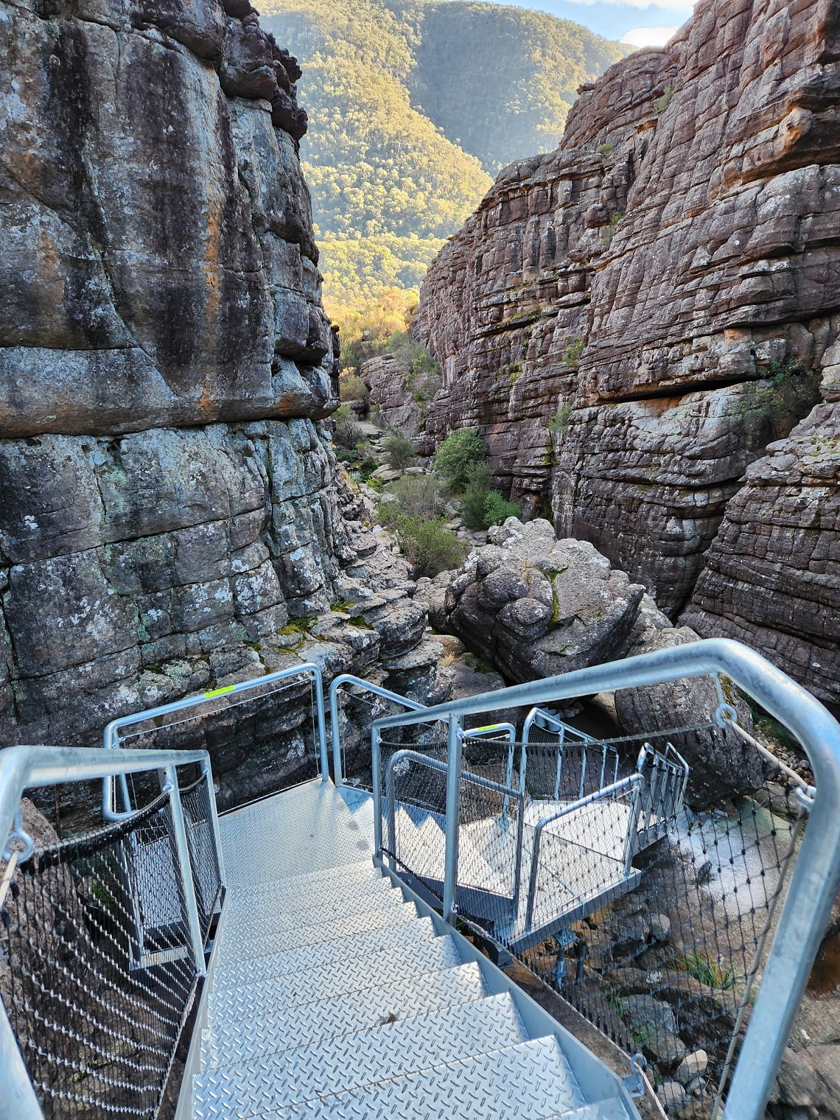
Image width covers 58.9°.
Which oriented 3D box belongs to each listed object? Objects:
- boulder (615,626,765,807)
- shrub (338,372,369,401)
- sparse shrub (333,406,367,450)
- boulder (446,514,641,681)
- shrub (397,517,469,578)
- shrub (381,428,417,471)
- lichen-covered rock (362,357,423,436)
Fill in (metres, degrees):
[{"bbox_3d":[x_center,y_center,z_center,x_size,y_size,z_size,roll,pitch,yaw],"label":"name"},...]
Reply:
[{"bbox_3d":[4.026,2.317,11.100,1.980,2.250,2.100,9,24,21],"label":"boulder"},{"bbox_3d":[-2.870,-7.352,31.500,1.450,1.250,1.350,-2,22,-5],"label":"shrub"},{"bbox_3d":[-2.522,-4.601,26.000,1.350,1.550,1.250,-2,22,-5],"label":"sparse shrub"},{"bbox_3d":[2.263,0.781,13.700,3.550,2.600,3.000,4,23,10],"label":"boulder"},{"bbox_3d":[0.295,-0.275,17.300,1.620,1.350,1.500,0,22,1],"label":"shrub"},{"bbox_3d":[-0.665,-3.659,24.600,1.180,1.360,1.150,-1,22,-1],"label":"shrub"},{"bbox_3d":[-0.948,-6.272,28.300,2.500,3.000,2.400,-1,22,-2],"label":"lichen-covered rock"}]

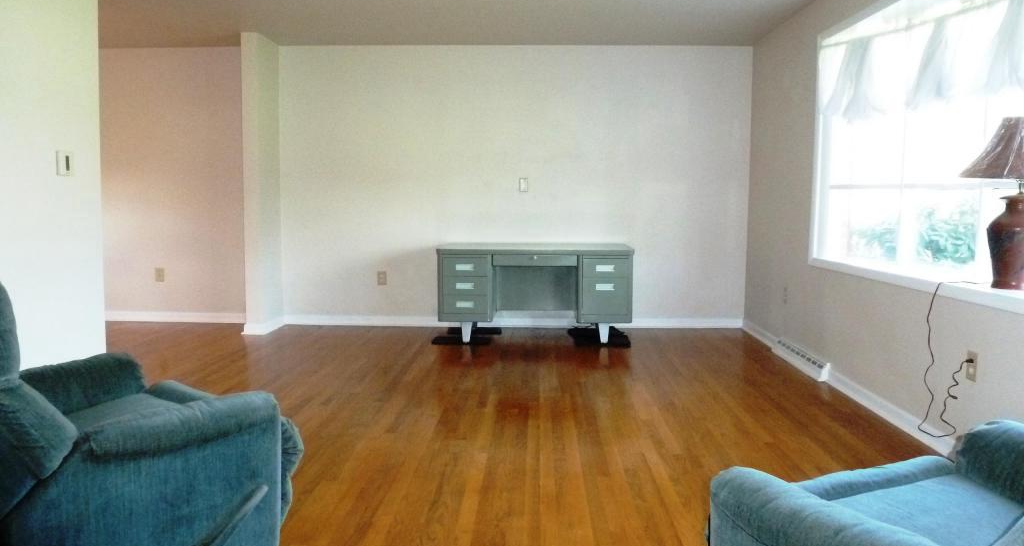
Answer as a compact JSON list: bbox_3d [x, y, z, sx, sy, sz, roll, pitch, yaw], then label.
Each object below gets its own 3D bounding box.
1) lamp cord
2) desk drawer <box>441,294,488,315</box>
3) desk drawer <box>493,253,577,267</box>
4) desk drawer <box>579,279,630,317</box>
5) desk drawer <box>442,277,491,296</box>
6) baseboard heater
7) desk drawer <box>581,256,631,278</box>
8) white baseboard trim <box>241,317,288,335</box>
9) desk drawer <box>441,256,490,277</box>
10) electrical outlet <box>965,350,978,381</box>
[{"bbox_3d":[1.885,0.395,3.106,0.055,0.699,0.382,1,6,2],"label":"lamp cord"},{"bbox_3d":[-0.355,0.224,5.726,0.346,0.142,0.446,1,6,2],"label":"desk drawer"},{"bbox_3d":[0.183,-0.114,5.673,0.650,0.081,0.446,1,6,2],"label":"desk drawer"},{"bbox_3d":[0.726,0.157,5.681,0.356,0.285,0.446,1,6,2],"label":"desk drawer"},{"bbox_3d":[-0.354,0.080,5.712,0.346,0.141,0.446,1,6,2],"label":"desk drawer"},{"bbox_3d":[1.946,0.573,4.858,0.056,0.116,0.927,1,6,2],"label":"baseboard heater"},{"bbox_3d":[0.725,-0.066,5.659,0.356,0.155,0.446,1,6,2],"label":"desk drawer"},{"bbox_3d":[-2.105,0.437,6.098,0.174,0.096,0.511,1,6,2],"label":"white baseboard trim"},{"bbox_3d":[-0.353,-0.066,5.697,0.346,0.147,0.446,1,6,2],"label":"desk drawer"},{"bbox_3d":[1.900,0.387,2.941,0.015,0.116,0.068,1,6,2],"label":"electrical outlet"}]

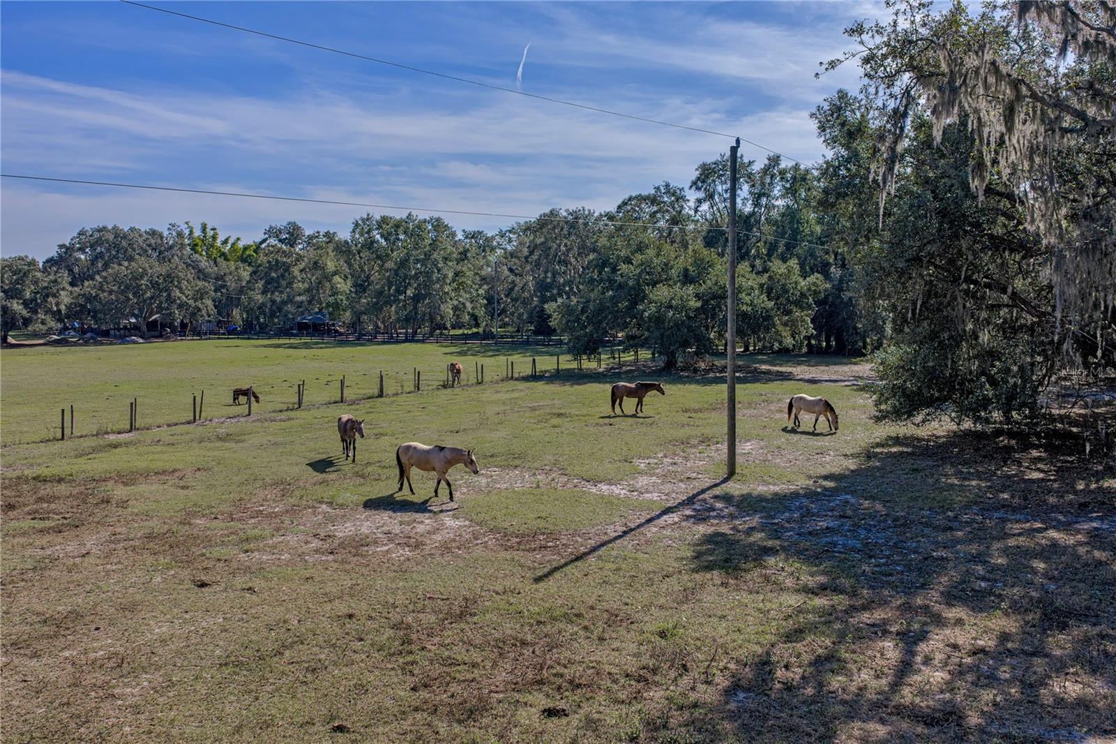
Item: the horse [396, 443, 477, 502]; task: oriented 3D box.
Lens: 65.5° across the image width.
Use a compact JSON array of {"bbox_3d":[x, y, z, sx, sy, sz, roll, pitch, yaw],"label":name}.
[{"bbox_3d":[-3.409,2.720,24.242,2.520,1.520,0.600,3,5,32],"label":"horse"}]

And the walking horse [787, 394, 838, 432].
[{"bbox_3d":[11.019,1.750,37.545,2.200,1.450,0.600,3,6,38],"label":"walking horse"}]

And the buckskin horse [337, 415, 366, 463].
[{"bbox_3d":[-7.297,2.319,30.844,0.660,1.480,2.150,-2,5,-24],"label":"buckskin horse"}]

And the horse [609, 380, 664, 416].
[{"bbox_3d":[3.870,1.252,41.742,2.620,1.530,0.600,-1,4,-8],"label":"horse"}]

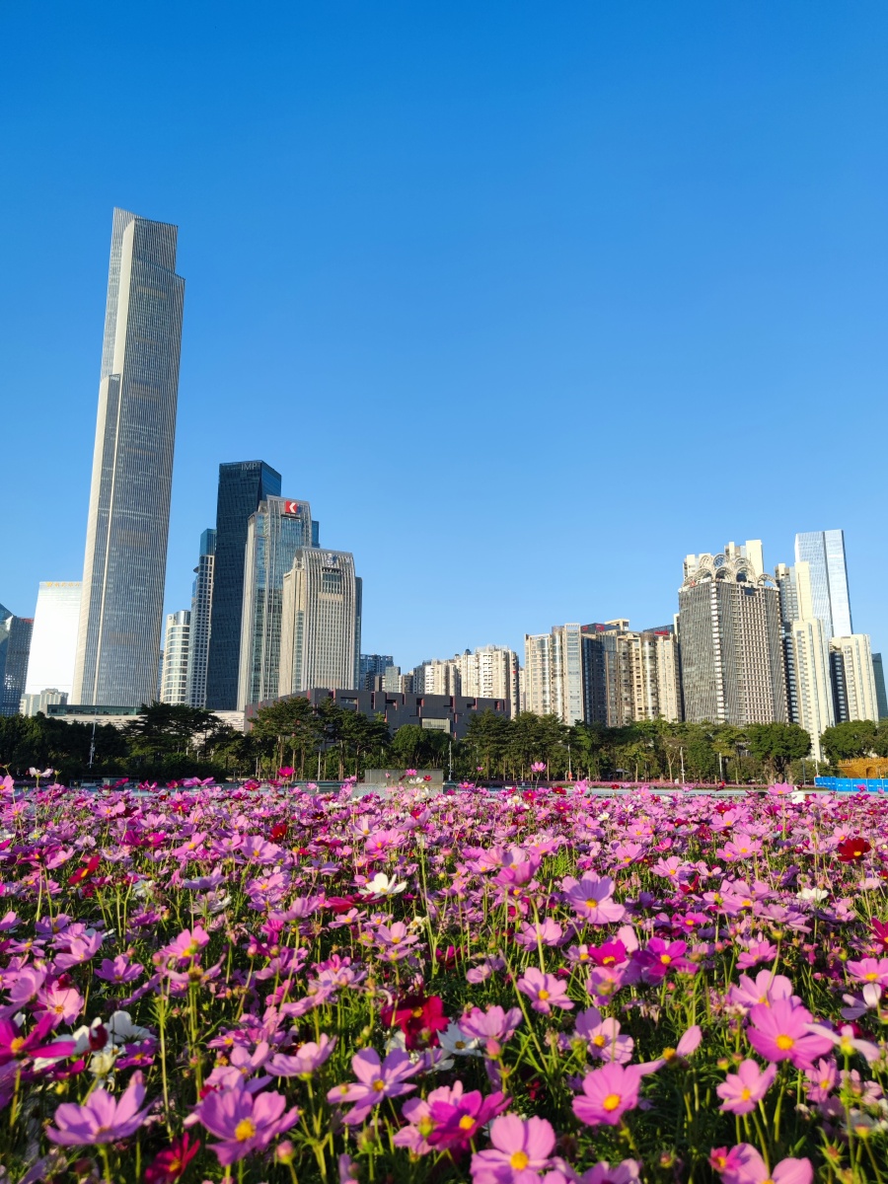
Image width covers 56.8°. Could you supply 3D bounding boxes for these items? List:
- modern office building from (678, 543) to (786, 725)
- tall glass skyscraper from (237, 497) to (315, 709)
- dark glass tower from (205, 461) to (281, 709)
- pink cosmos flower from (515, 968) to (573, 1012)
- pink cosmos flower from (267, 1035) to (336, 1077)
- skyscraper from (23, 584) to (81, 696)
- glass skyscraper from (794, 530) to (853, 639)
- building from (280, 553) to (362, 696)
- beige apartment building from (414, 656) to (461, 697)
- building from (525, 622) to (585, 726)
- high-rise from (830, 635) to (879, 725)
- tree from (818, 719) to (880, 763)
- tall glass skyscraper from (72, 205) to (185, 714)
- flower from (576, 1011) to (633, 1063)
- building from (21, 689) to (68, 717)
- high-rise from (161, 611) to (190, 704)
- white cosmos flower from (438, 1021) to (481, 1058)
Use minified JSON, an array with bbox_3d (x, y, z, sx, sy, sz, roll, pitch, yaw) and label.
[{"bbox_3d":[176.501,40.332,498.569,51.000,136.208,30.000,6,-14,-25],"label":"modern office building"},{"bbox_3d":[-143.706,37.325,708.564,46.000,233.000,46.000,7,-14,-29],"label":"tall glass skyscraper"},{"bbox_3d":[-208.078,23.823,851.879,47.000,319.000,46.000,-3,-13,14],"label":"dark glass tower"},{"bbox_3d":[0.129,0.509,1.050,0.071,0.026,0.071,4,20,8],"label":"pink cosmos flower"},{"bbox_3d":[-0.146,0.475,0.840,0.072,0.026,0.072,-10,-8,-11],"label":"pink cosmos flower"},{"bbox_3d":[-551.617,121.495,1177.795,62.000,267.000,45.000,1,-12,-3],"label":"skyscraper"},{"bbox_3d":[429.045,62.596,910.512,48.000,267.000,42.000,-4,-13,19],"label":"glass skyscraper"},{"bbox_3d":[-98.297,55.557,653.660,48.000,174.000,46.000,7,-14,-29],"label":"building"},{"bbox_3d":[-5.276,104.358,688.476,32.000,93.000,24.000,7,-14,-29],"label":"beige apartment building"},{"bbox_3d":[71.656,70.623,540.359,38.000,94.822,26.000,-2,-12,8],"label":"building"},{"bbox_3d":[257.132,69.878,512.188,23.000,85.000,21.000,-9,-15,34],"label":"high-rise"},{"bbox_3d":[65.330,26.128,132.494,9.200,10.500,9.200,-6,-14,25],"label":"tree"},{"bbox_3d":[-285.510,-103.471,754.187,61.000,528.000,61.000,7,-14,-29],"label":"tall glass skyscraper"},{"bbox_3d":[0.184,0.510,0.940,0.068,0.025,0.068,8,24,12],"label":"flower"},{"bbox_3d":[-434.315,149.076,888.564,46.000,85.394,36.000,7,-14,-29],"label":"building"},{"bbox_3d":[-274.678,101.392,833.473,27.000,161.000,27.000,7,-14,-29],"label":"high-rise"},{"bbox_3d":[0.022,0.579,1.060,0.068,0.028,0.068,0,12,1],"label":"white cosmos flower"}]

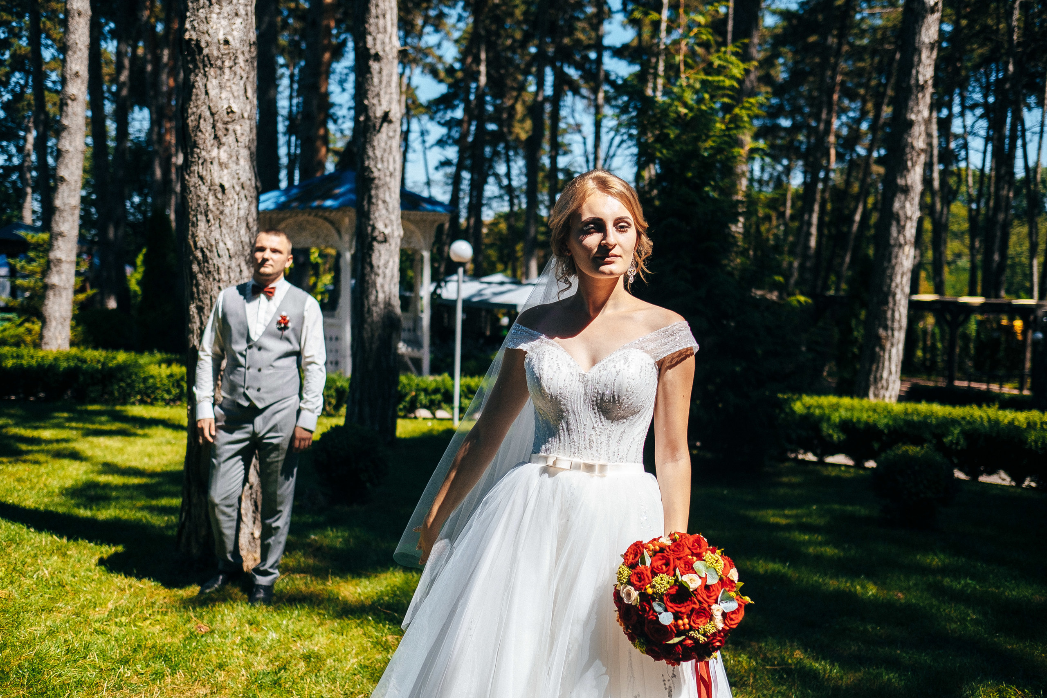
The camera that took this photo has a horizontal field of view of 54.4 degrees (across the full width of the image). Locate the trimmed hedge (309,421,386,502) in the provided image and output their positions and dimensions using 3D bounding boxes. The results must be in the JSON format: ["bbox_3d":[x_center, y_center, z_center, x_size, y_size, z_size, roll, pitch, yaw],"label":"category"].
[{"bbox_3d":[-1.270,0.829,7.400,0.545,0.570,0.545,1,3,0],"label":"trimmed hedge"}]

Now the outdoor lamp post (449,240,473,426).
[{"bbox_3d":[-0.733,-0.193,11.700,0.270,2.130,0.270,1,3,0],"label":"outdoor lamp post"}]

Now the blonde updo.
[{"bbox_3d":[0.164,-0.257,2.200,0.215,0.250,0.240,1,3,-12],"label":"blonde updo"}]

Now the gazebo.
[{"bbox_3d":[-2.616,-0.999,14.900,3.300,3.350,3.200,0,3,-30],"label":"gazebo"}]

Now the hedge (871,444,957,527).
[{"bbox_3d":[2.673,0.935,6.950,0.560,0.540,0.560,1,3,0],"label":"hedge"}]

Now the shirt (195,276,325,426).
[{"bbox_3d":[-1.327,0.023,5.120,0.650,0.760,0.320,3,1,3],"label":"shirt"}]

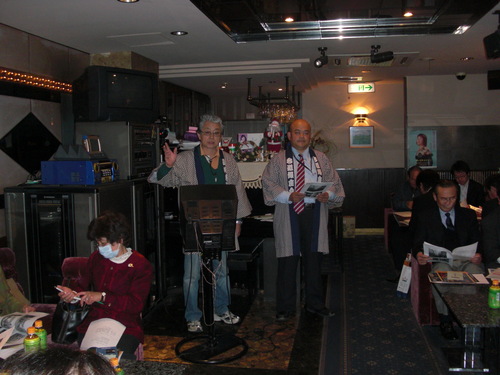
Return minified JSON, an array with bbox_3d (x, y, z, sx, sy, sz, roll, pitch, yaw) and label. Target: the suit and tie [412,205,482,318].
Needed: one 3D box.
[{"bbox_3d":[1.599,0.552,4.233,0.560,0.810,0.640,0,5,10],"label":"suit and tie"}]

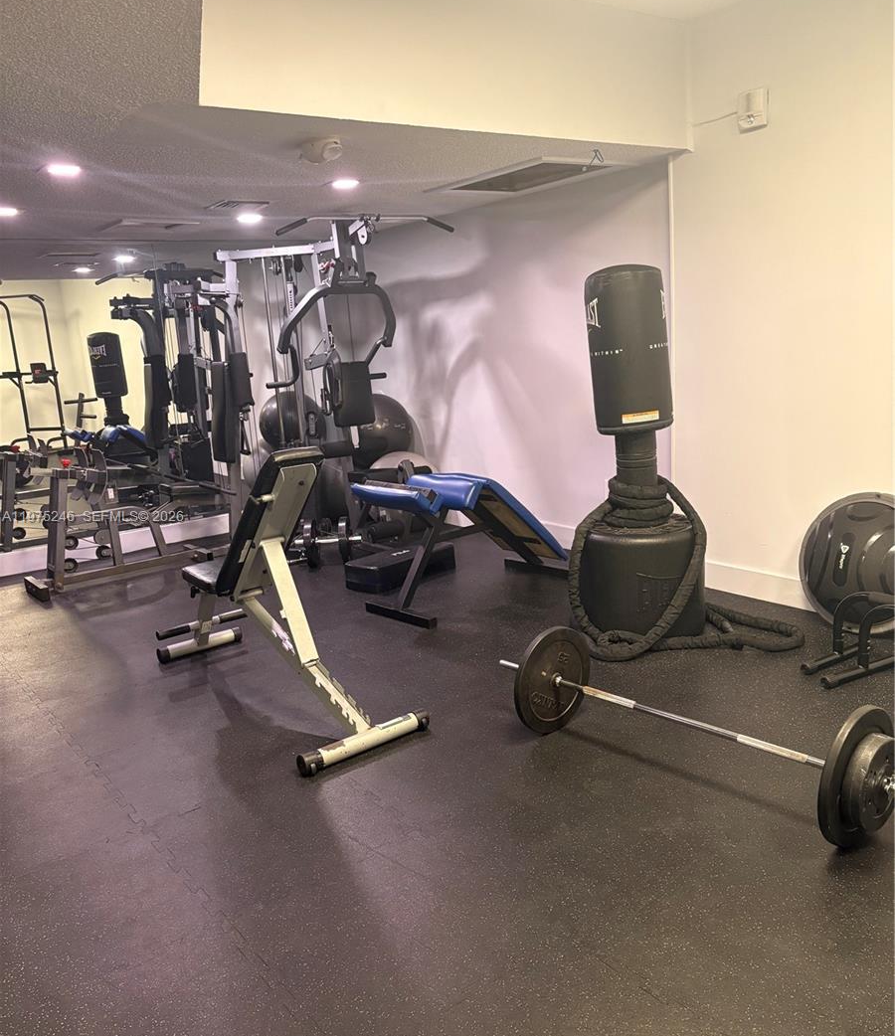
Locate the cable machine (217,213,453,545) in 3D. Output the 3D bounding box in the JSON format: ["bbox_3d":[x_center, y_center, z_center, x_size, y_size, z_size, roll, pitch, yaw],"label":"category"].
[{"bbox_3d":[-0.752,-0.793,5.872,1.280,2.090,1.360,-12,14,-34],"label":"cable machine"}]

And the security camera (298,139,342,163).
[{"bbox_3d":[-0.502,-1.494,3.684,0.150,0.085,0.140,5,15,37],"label":"security camera"}]

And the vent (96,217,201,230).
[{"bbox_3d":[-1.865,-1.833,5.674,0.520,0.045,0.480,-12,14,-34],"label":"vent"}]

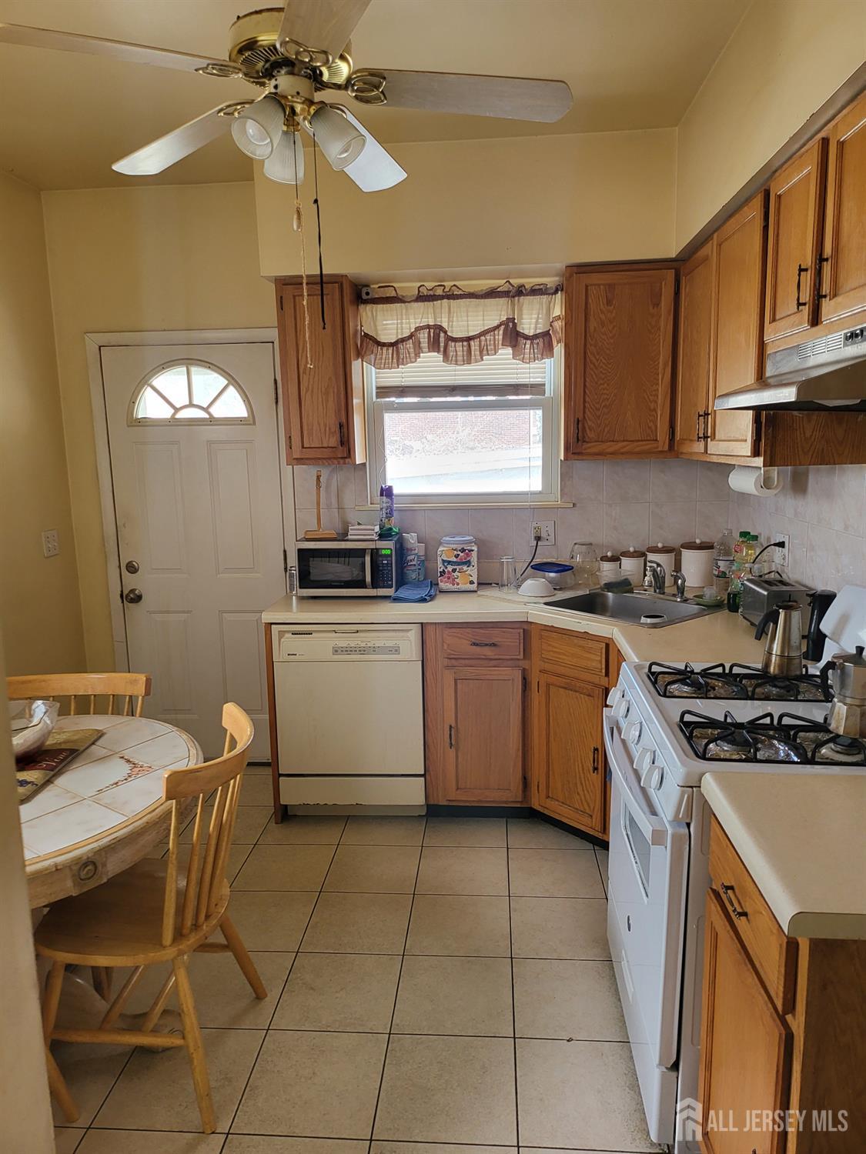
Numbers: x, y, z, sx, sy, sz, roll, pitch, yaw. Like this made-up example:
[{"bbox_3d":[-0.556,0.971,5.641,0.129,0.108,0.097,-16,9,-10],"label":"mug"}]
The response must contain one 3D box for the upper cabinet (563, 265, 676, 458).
[{"bbox_3d":[0.766,-0.879,3.355,0.445,0.760,0.325,-1,10,4],"label":"upper cabinet"}]

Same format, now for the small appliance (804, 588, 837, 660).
[{"bbox_3d":[1.158,0.142,2.403,0.110,0.200,0.095,0,10,4],"label":"small appliance"}]

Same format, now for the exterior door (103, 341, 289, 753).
[{"bbox_3d":[-1.103,-0.074,3.835,0.813,2.020,0.045,-1,10,4],"label":"exterior door"}]

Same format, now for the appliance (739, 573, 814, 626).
[{"bbox_3d":[1.189,0.099,2.780,0.145,0.158,0.275,0,10,4],"label":"appliance"}]

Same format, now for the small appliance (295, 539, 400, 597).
[{"bbox_3d":[-0.366,-0.060,3.583,0.435,0.242,0.305,-1,10,2],"label":"small appliance"}]

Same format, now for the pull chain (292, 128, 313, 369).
[{"bbox_3d":[-0.322,-0.806,1.972,0.035,0.572,0.028,-1,10,4],"label":"pull chain"}]

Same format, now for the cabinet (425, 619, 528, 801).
[{"bbox_3d":[0.203,0.518,3.491,0.422,0.790,0.610,-1,10,4],"label":"cabinet"}]

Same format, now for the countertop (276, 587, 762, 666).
[{"bbox_3d":[0.303,0.165,3.086,1.991,0.042,1.355,0,10,4],"label":"countertop"}]

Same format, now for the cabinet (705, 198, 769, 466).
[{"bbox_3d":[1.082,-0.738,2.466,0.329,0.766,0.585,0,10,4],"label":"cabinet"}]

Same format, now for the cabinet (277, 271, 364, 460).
[{"bbox_3d":[-0.479,-0.880,3.485,0.298,0.768,0.333,0,10,4],"label":"cabinet"}]

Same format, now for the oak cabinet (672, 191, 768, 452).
[{"bbox_3d":[1.098,-0.776,2.685,0.329,0.766,1.070,0,10,4],"label":"oak cabinet"}]

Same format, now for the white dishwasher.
[{"bbox_3d":[-0.315,0.545,3.535,0.602,0.820,0.600,-1,10,4],"label":"white dishwasher"}]

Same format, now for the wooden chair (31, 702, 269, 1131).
[{"bbox_3d":[-0.707,0.821,2.033,0.515,0.880,0.495,0,10,4],"label":"wooden chair"}]

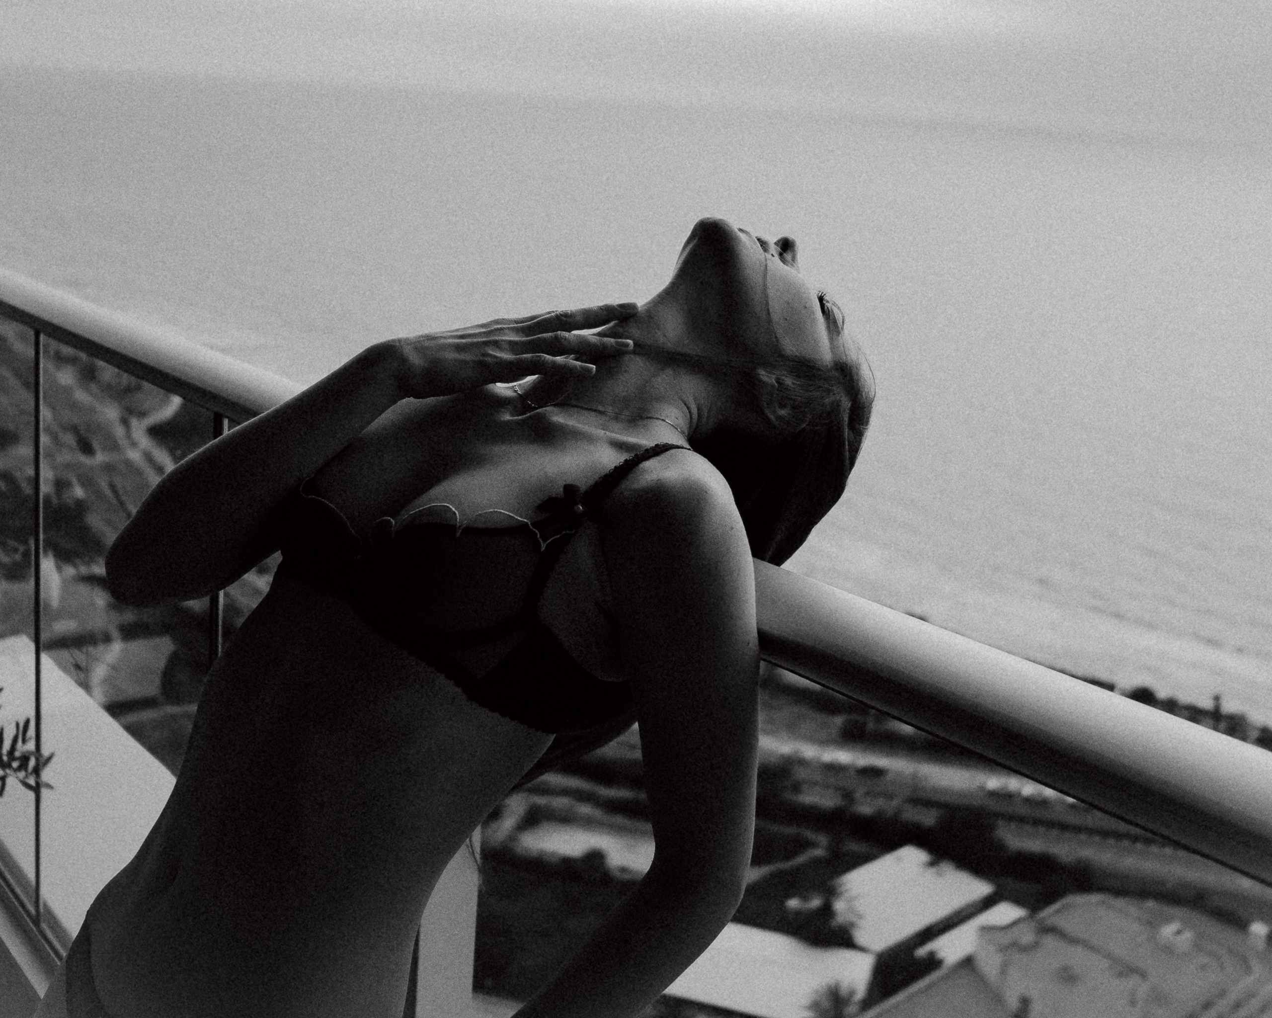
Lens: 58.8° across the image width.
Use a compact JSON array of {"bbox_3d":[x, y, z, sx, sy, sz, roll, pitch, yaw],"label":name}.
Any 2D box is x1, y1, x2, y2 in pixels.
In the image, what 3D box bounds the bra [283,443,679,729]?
[{"bbox_3d":[-0.105,0.030,0.870,0.290,0.215,0.260,19,69,35],"label":"bra"}]

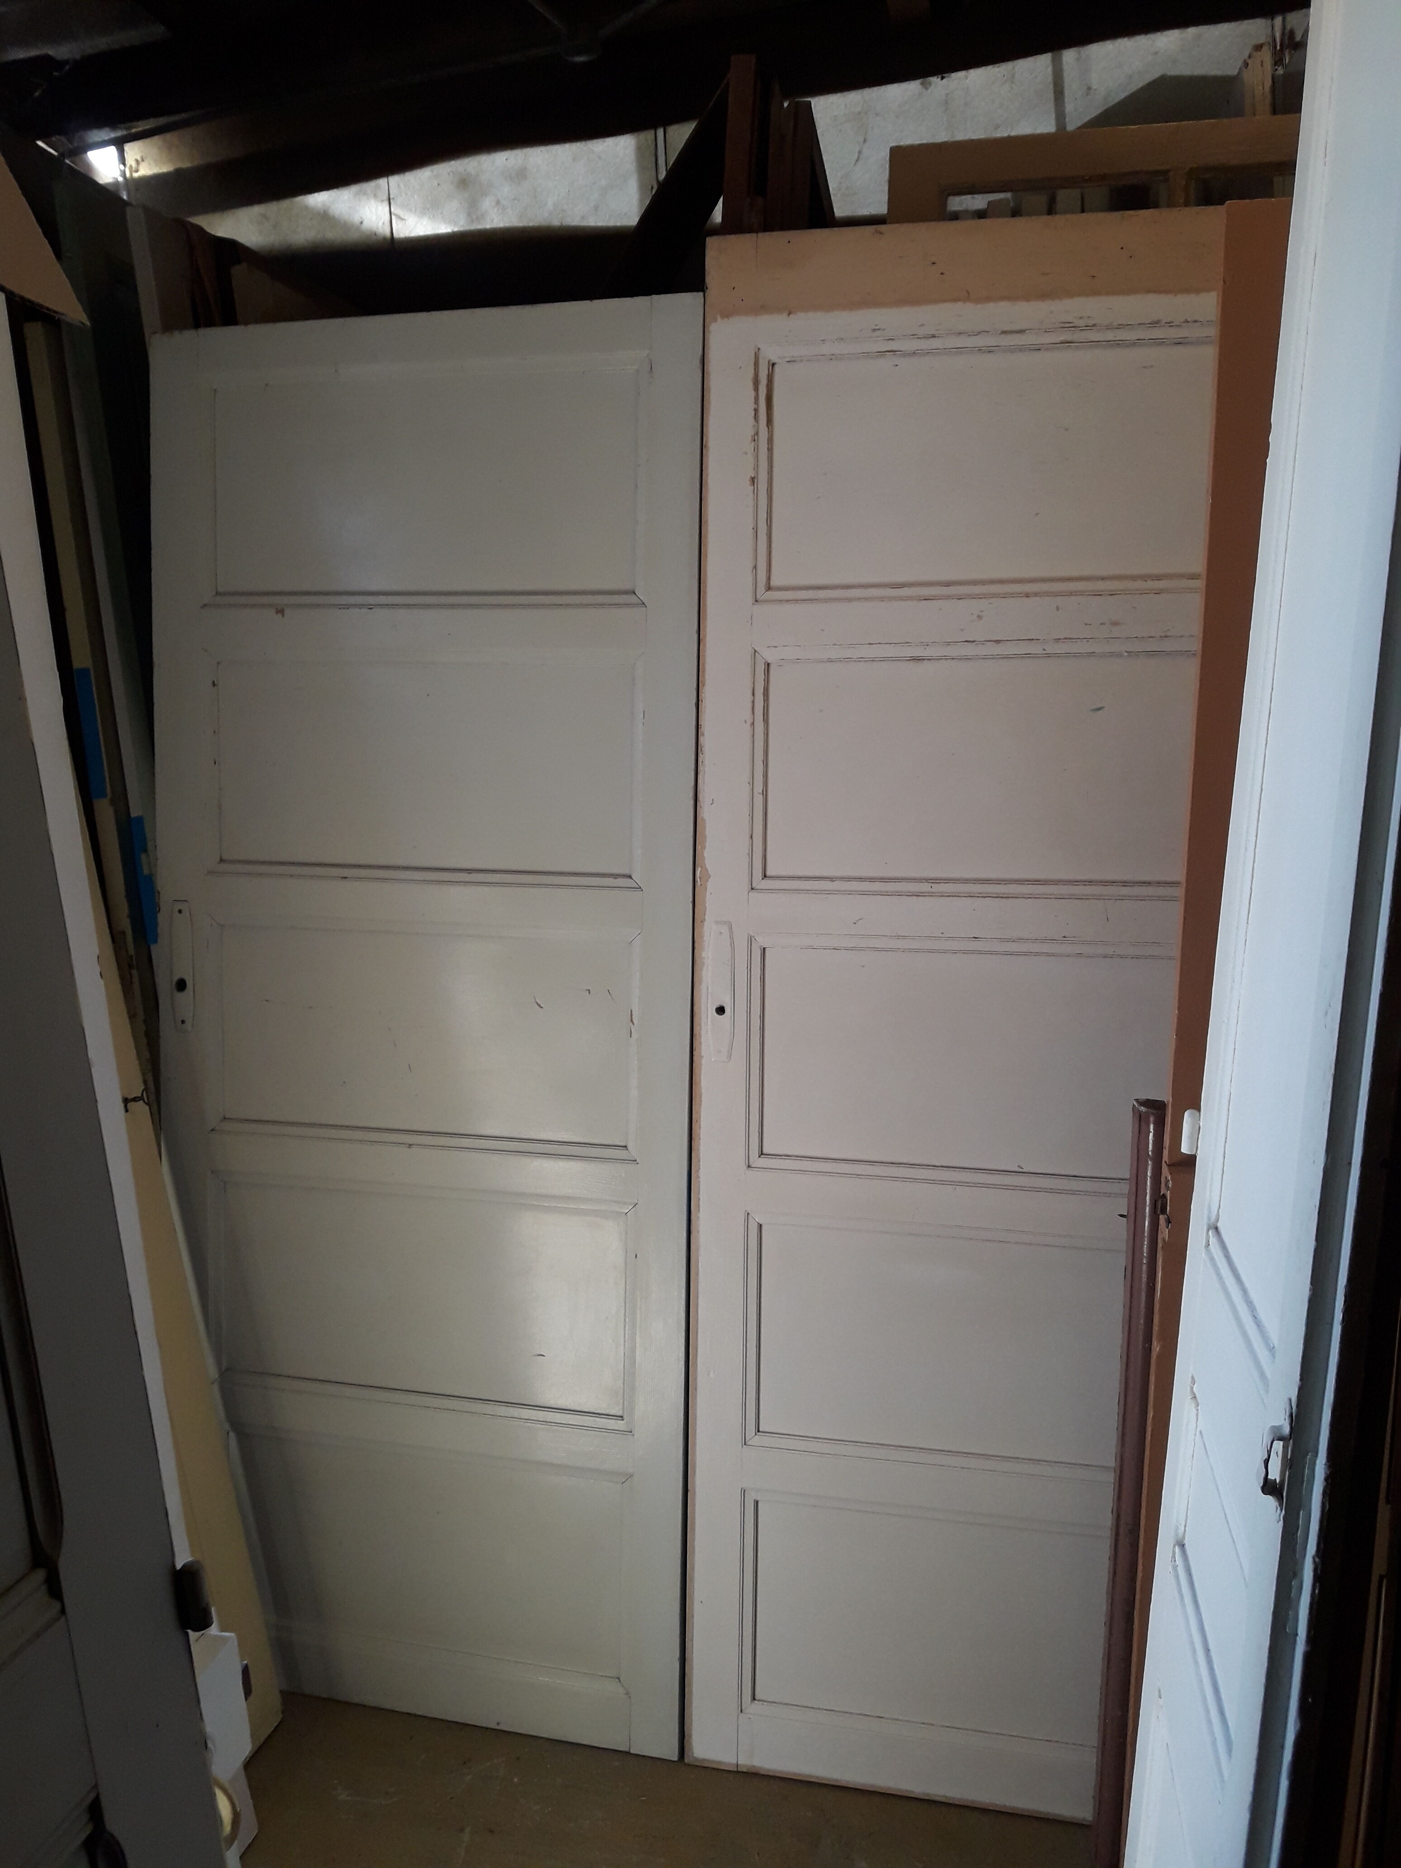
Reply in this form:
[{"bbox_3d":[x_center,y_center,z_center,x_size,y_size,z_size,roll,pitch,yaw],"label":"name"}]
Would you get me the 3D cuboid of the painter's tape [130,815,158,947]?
[{"bbox_3d":[-0.880,-0.084,2.400,0.024,0.204,0.012,-3,9,14],"label":"painter's tape"}]

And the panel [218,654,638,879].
[{"bbox_3d":[-0.397,-0.237,2.152,0.638,0.299,0.022,2,6,14],"label":"panel"}]

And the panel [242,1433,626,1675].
[{"bbox_3d":[-0.419,0.920,2.263,0.638,0.300,0.022,2,6,14],"label":"panel"}]

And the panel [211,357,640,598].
[{"bbox_3d":[-0.390,-0.623,2.115,0.638,0.299,0.022,2,6,14],"label":"panel"}]

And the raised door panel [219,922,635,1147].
[{"bbox_3d":[-0.404,0.144,2.188,0.638,0.299,0.022,2,6,14],"label":"raised door panel"}]

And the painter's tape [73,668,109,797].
[{"bbox_3d":[-0.927,-0.304,2.300,0.025,0.198,0.012,-2,9,14],"label":"painter's tape"}]

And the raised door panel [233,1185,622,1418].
[{"bbox_3d":[-0.411,0.531,2.225,0.638,0.301,0.022,2,6,14],"label":"raised door panel"}]

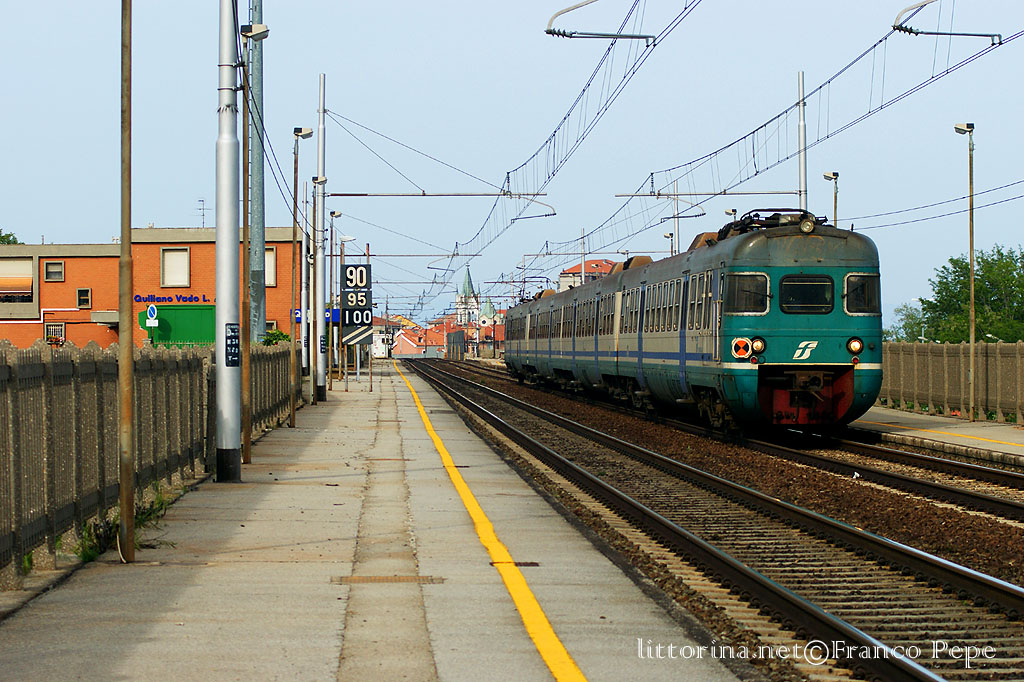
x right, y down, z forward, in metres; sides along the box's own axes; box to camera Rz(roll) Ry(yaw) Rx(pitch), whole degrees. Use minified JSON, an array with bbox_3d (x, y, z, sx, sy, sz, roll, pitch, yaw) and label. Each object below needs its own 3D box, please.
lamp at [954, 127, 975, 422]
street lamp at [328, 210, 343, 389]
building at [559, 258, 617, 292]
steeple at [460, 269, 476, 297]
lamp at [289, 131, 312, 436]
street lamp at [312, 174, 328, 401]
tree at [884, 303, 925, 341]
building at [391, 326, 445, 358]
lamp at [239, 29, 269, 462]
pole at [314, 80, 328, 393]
[{"bbox_3d":[8.583,-1.307,60.300,0.380,5.643,0.280,0,0,-2],"label":"lamp"},{"bbox_3d":[-5.566,-1.269,101.000,0.380,5.693,0.280,0,0,-2],"label":"street lamp"},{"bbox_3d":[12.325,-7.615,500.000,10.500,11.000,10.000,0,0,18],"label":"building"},{"bbox_3d":[-12.294,-16.674,900.000,4.500,8.200,4.500,0,0,-2],"label":"steeple"},{"bbox_3d":[-3.981,-1.203,60.800,0.370,5.718,0.280,0,0,-2],"label":"lamp"},{"bbox_3d":[-4.805,-1.254,79.900,0.370,5.708,0.280,0,0,-2],"label":"street lamp"},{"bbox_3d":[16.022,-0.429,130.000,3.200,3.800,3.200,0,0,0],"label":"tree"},{"bbox_3d":[-15.889,0.950,550.000,8.500,6.500,8.000,0,0,-20],"label":"building"},{"bbox_3d":[-3.335,-1.257,41.400,0.370,5.714,0.280,0,0,-2],"label":"lamp"},{"bbox_3d":[-5.028,-2.728,84.500,0.270,8.690,0.270,0,0,-2],"label":"pole"}]

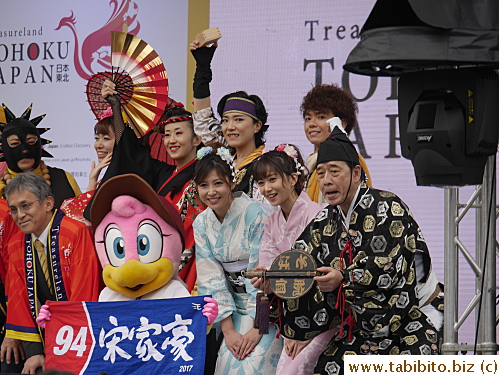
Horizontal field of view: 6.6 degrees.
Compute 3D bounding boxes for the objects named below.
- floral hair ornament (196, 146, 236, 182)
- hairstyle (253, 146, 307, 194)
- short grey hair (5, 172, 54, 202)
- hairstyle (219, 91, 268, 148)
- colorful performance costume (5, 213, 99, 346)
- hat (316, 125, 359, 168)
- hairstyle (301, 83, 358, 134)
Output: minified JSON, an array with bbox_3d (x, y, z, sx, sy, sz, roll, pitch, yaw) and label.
[{"bbox_3d":[-0.133,-0.093,17.450,0.160,0.140,0.110,-4,3,20],"label":"floral hair ornament"},{"bbox_3d":[0.125,-0.073,17.500,0.180,0.210,0.220,-11,9,39],"label":"hairstyle"},{"bbox_3d":[-0.880,0.004,17.400,0.175,0.140,0.200,-20,-5,39],"label":"short grey hair"},{"bbox_3d":[-0.029,-0.284,18.100,0.185,0.235,0.210,-2,-3,30],"label":"hairstyle"},{"bbox_3d":[-0.784,0.390,17.400,0.460,0.620,0.400,-1,-3,25],"label":"colorful performance costume"},{"bbox_3d":[0.353,-0.163,17.150,0.170,0.180,0.200,-4,-3,38],"label":"hat"},{"bbox_3d":[0.338,-0.326,18.300,0.220,0.220,0.230,-6,-3,33],"label":"hairstyle"}]

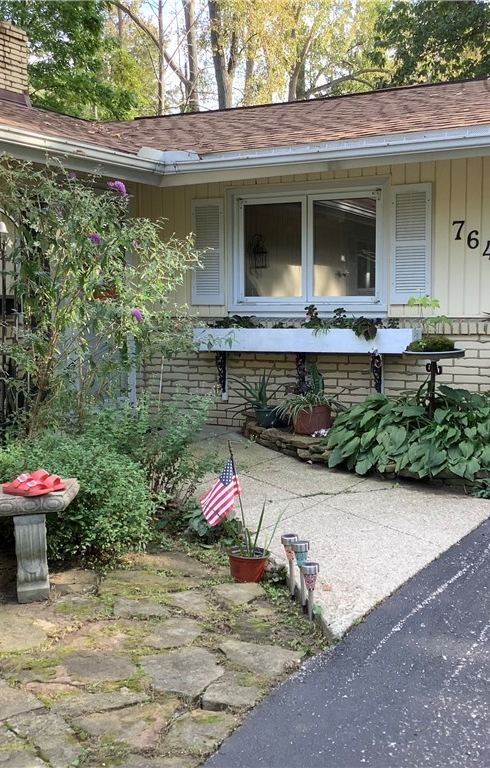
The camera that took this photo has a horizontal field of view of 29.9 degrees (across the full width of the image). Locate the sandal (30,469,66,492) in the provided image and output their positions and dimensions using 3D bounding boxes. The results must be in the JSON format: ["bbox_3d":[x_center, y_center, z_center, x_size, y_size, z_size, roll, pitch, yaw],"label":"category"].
[{"bbox_3d":[-0.893,0.424,4.046,0.243,0.077,0.095,0,5,8],"label":"sandal"}]

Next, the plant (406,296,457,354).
[{"bbox_3d":[1.335,-0.435,6.600,0.360,0.410,0.340,2,6,29],"label":"plant"}]

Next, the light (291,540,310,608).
[{"bbox_3d":[0.239,0.791,3.771,0.070,0.285,0.070,-1,6,29],"label":"light"}]

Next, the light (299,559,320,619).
[{"bbox_3d":[0.270,0.859,3.805,0.073,0.240,0.073,0,4,0],"label":"light"}]

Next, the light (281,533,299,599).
[{"bbox_3d":[0.203,0.812,4.092,0.073,0.272,0.073,0,4,0],"label":"light"}]

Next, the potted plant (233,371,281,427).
[{"bbox_3d":[0.136,0.132,8.061,0.460,0.500,0.440,-1,5,0],"label":"potted plant"}]

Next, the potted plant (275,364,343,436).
[{"bbox_3d":[0.516,0.132,7.331,0.530,0.570,0.460,0,4,0],"label":"potted plant"}]

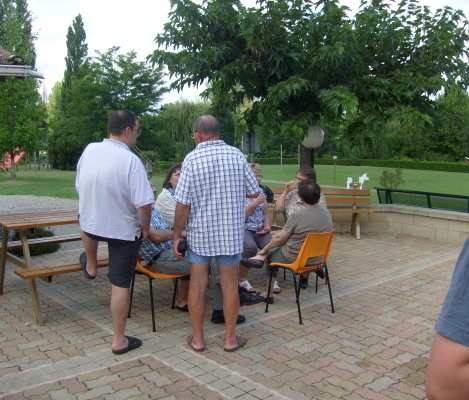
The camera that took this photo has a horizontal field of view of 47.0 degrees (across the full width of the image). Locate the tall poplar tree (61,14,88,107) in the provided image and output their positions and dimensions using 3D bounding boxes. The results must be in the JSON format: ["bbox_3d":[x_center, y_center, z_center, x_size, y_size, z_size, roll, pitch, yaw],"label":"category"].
[{"bbox_3d":[-14.665,-10.389,49.150,2.900,12.600,2.900,0,6,0],"label":"tall poplar tree"}]

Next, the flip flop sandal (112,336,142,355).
[{"bbox_3d":[-0.789,1.062,3.995,0.265,0.085,0.110,-6,9,-43],"label":"flip flop sandal"}]

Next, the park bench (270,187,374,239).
[{"bbox_3d":[1.315,0.212,8.852,1.820,0.770,0.580,1,6,5],"label":"park bench"}]

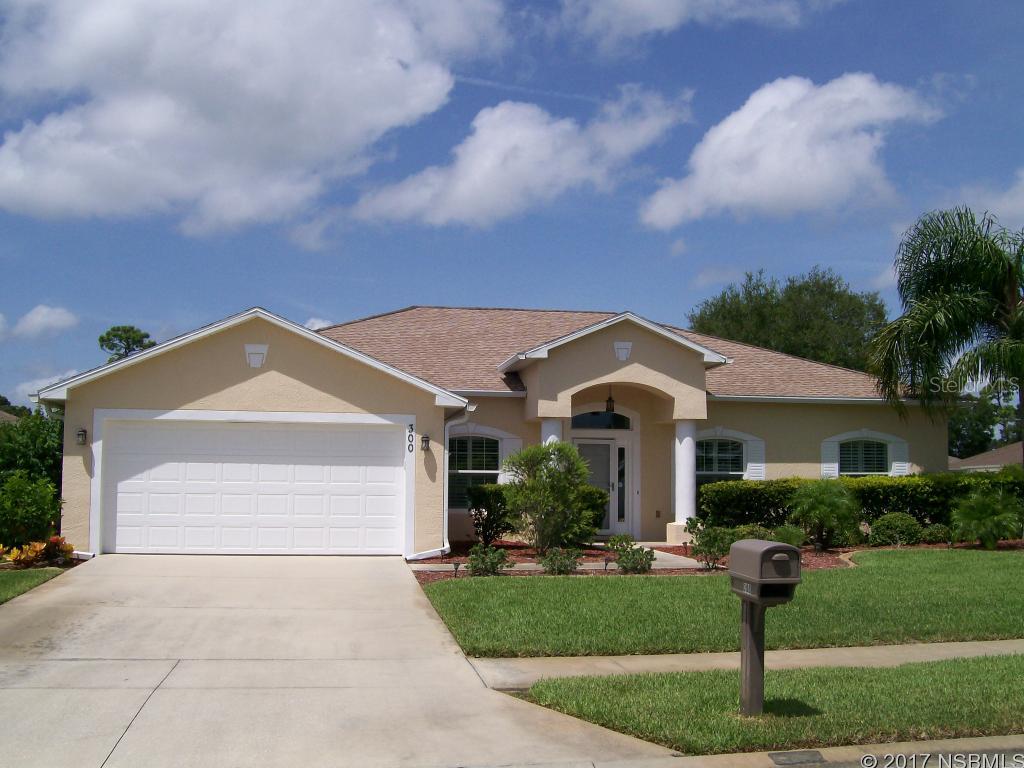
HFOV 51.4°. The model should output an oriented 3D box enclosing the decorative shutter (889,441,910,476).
[{"bbox_3d":[8.706,2.062,23.864,0.420,1.500,0.070,1,-5,-10],"label":"decorative shutter"}]

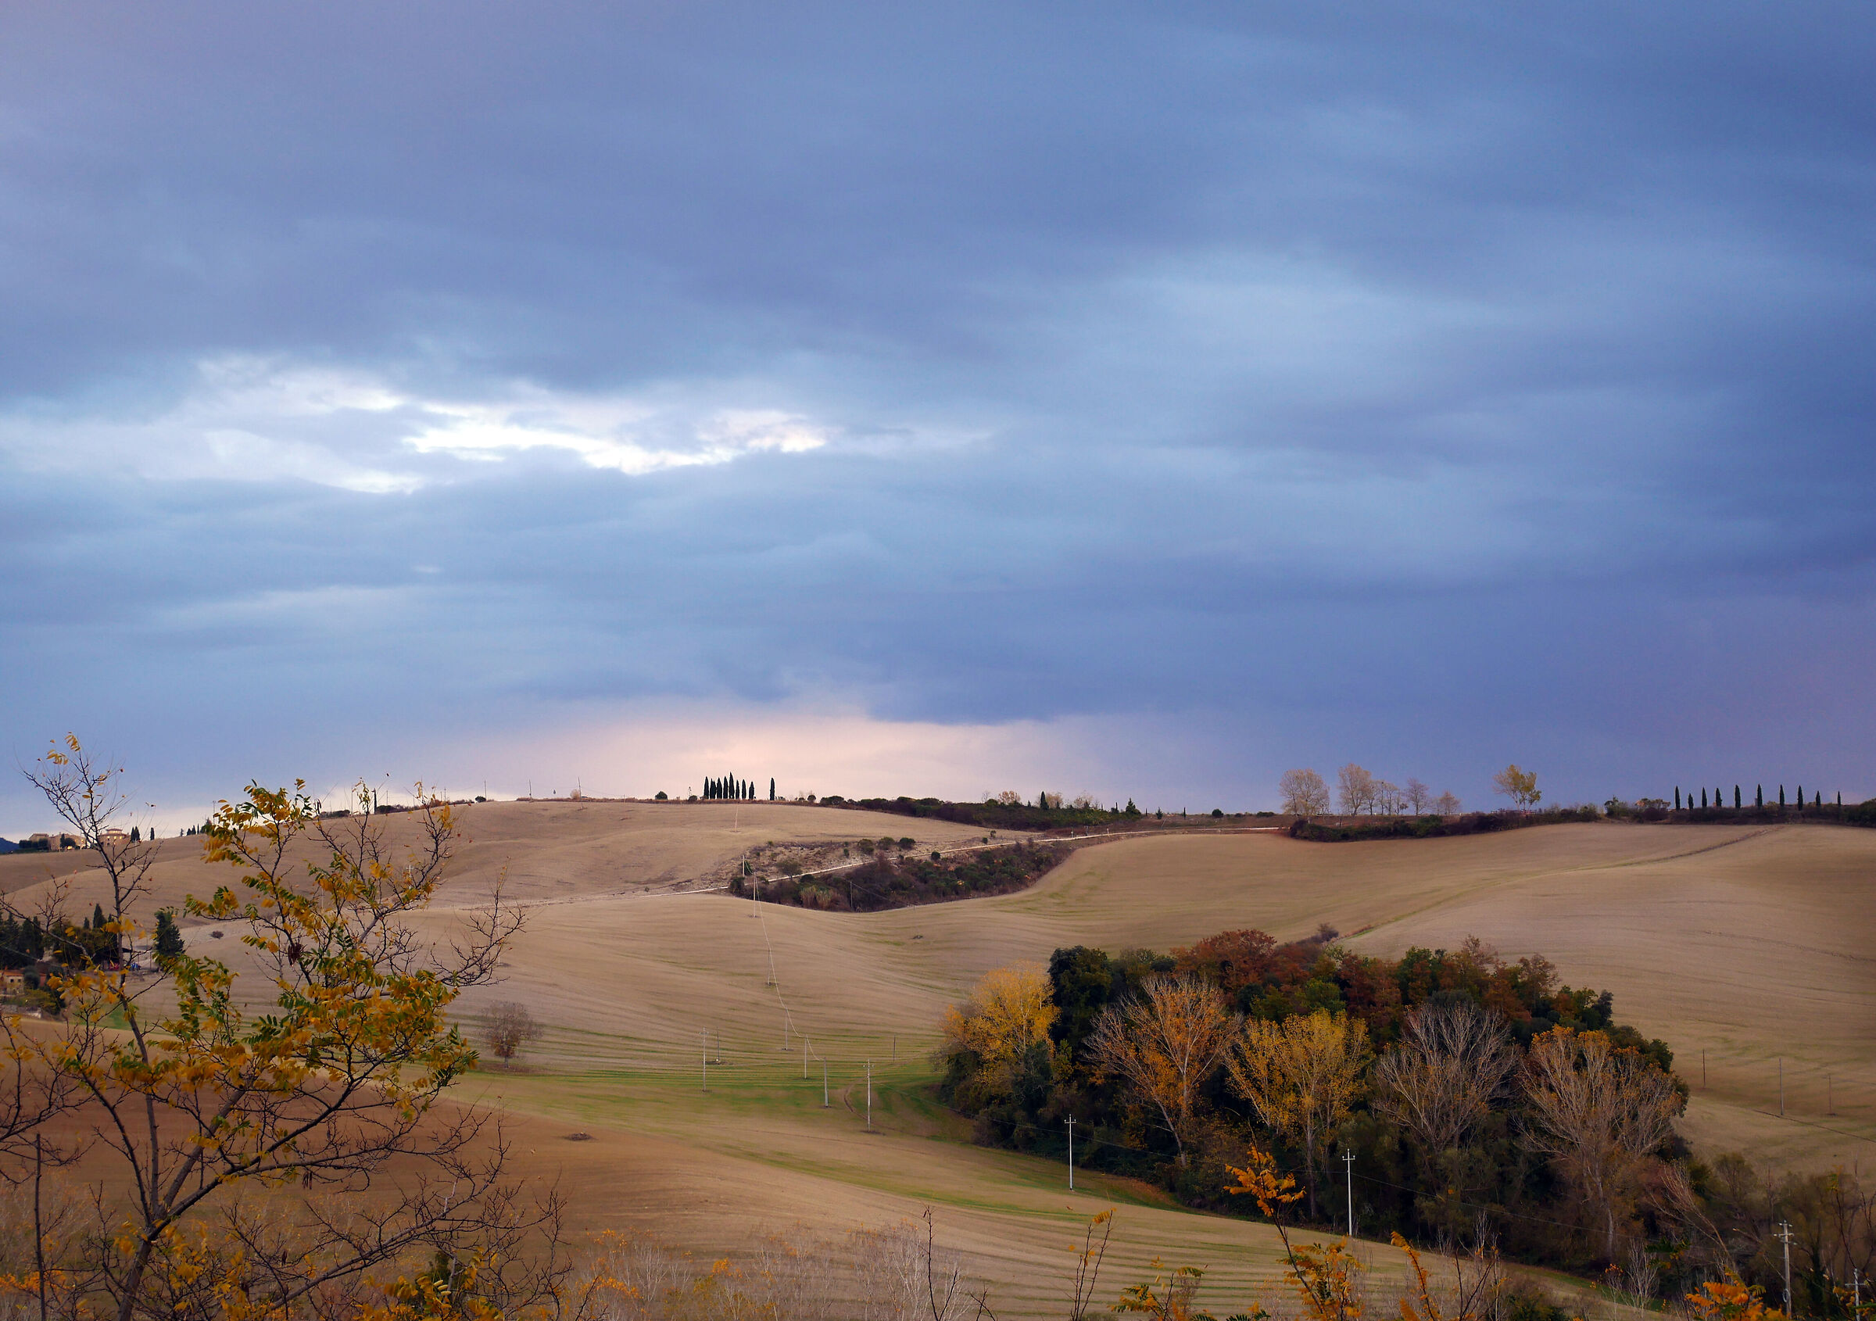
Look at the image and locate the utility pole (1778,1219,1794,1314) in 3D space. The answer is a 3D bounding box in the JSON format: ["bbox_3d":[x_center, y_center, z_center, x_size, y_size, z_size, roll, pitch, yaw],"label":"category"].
[{"bbox_3d":[78.327,56.329,320.000,1.600,9.664,0.450,2,-3,-28],"label":"utility pole"}]

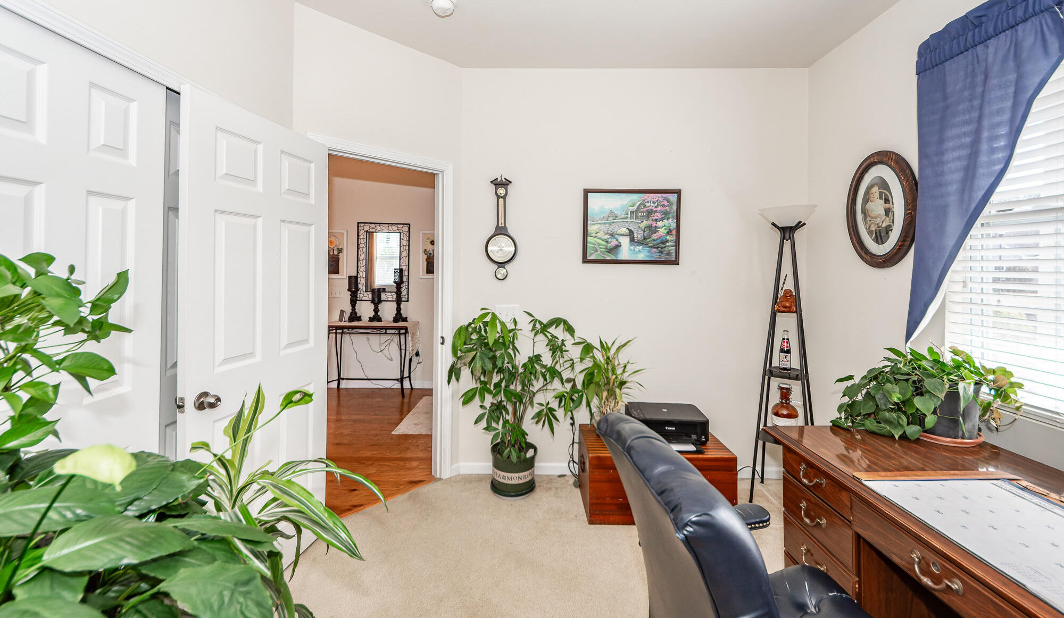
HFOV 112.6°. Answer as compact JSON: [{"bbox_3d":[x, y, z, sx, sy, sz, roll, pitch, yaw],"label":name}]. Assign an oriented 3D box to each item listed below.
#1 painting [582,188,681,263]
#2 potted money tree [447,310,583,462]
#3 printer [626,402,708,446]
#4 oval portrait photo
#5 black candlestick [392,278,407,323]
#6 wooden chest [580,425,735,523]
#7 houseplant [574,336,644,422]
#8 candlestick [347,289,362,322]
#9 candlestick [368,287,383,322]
[{"bbox_3d":[0.668,-0.550,2.375,0.648,0.497,0.027,0,3,0],"label":"painting"},{"bbox_3d":[-0.105,0.465,2.150,0.810,0.950,0.580,0,5,0],"label":"potted money tree"},{"bbox_3d":[0.830,0.709,2.246,0.450,0.152,0.300,1,5,5],"label":"printer"},{"bbox_3d":[1.842,-0.527,1.885,0.035,0.610,0.385,0,3,0],"label":"oval portrait photo"},{"bbox_3d":[-1.501,-0.113,4.030,0.150,0.555,0.150,0,5,0],"label":"black candlestick"},{"bbox_3d":[0.724,0.995,2.160,0.810,0.405,0.385,0,5,0],"label":"wooden chest"},{"bbox_3d":[0.464,0.465,2.130,0.390,0.580,0.360,0,3,0],"label":"houseplant"},{"bbox_3d":[-2.010,-0.038,4.030,0.155,0.365,0.150,0,3,0],"label":"candlestick"},{"bbox_3d":[-1.798,-0.046,4.070,0.145,0.395,0.145,0,5,0],"label":"candlestick"}]

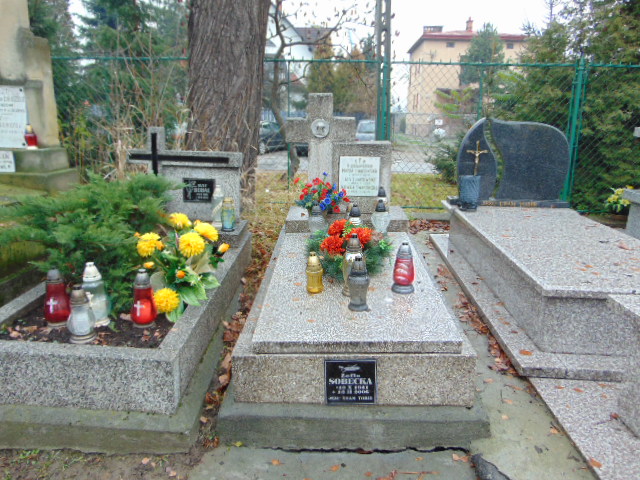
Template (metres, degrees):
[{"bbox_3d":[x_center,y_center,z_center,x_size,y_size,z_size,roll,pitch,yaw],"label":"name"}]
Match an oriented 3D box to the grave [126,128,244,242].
[{"bbox_3d":[-0.987,-0.436,3.459,0.847,0.798,0.266,1,17,1],"label":"grave"}]

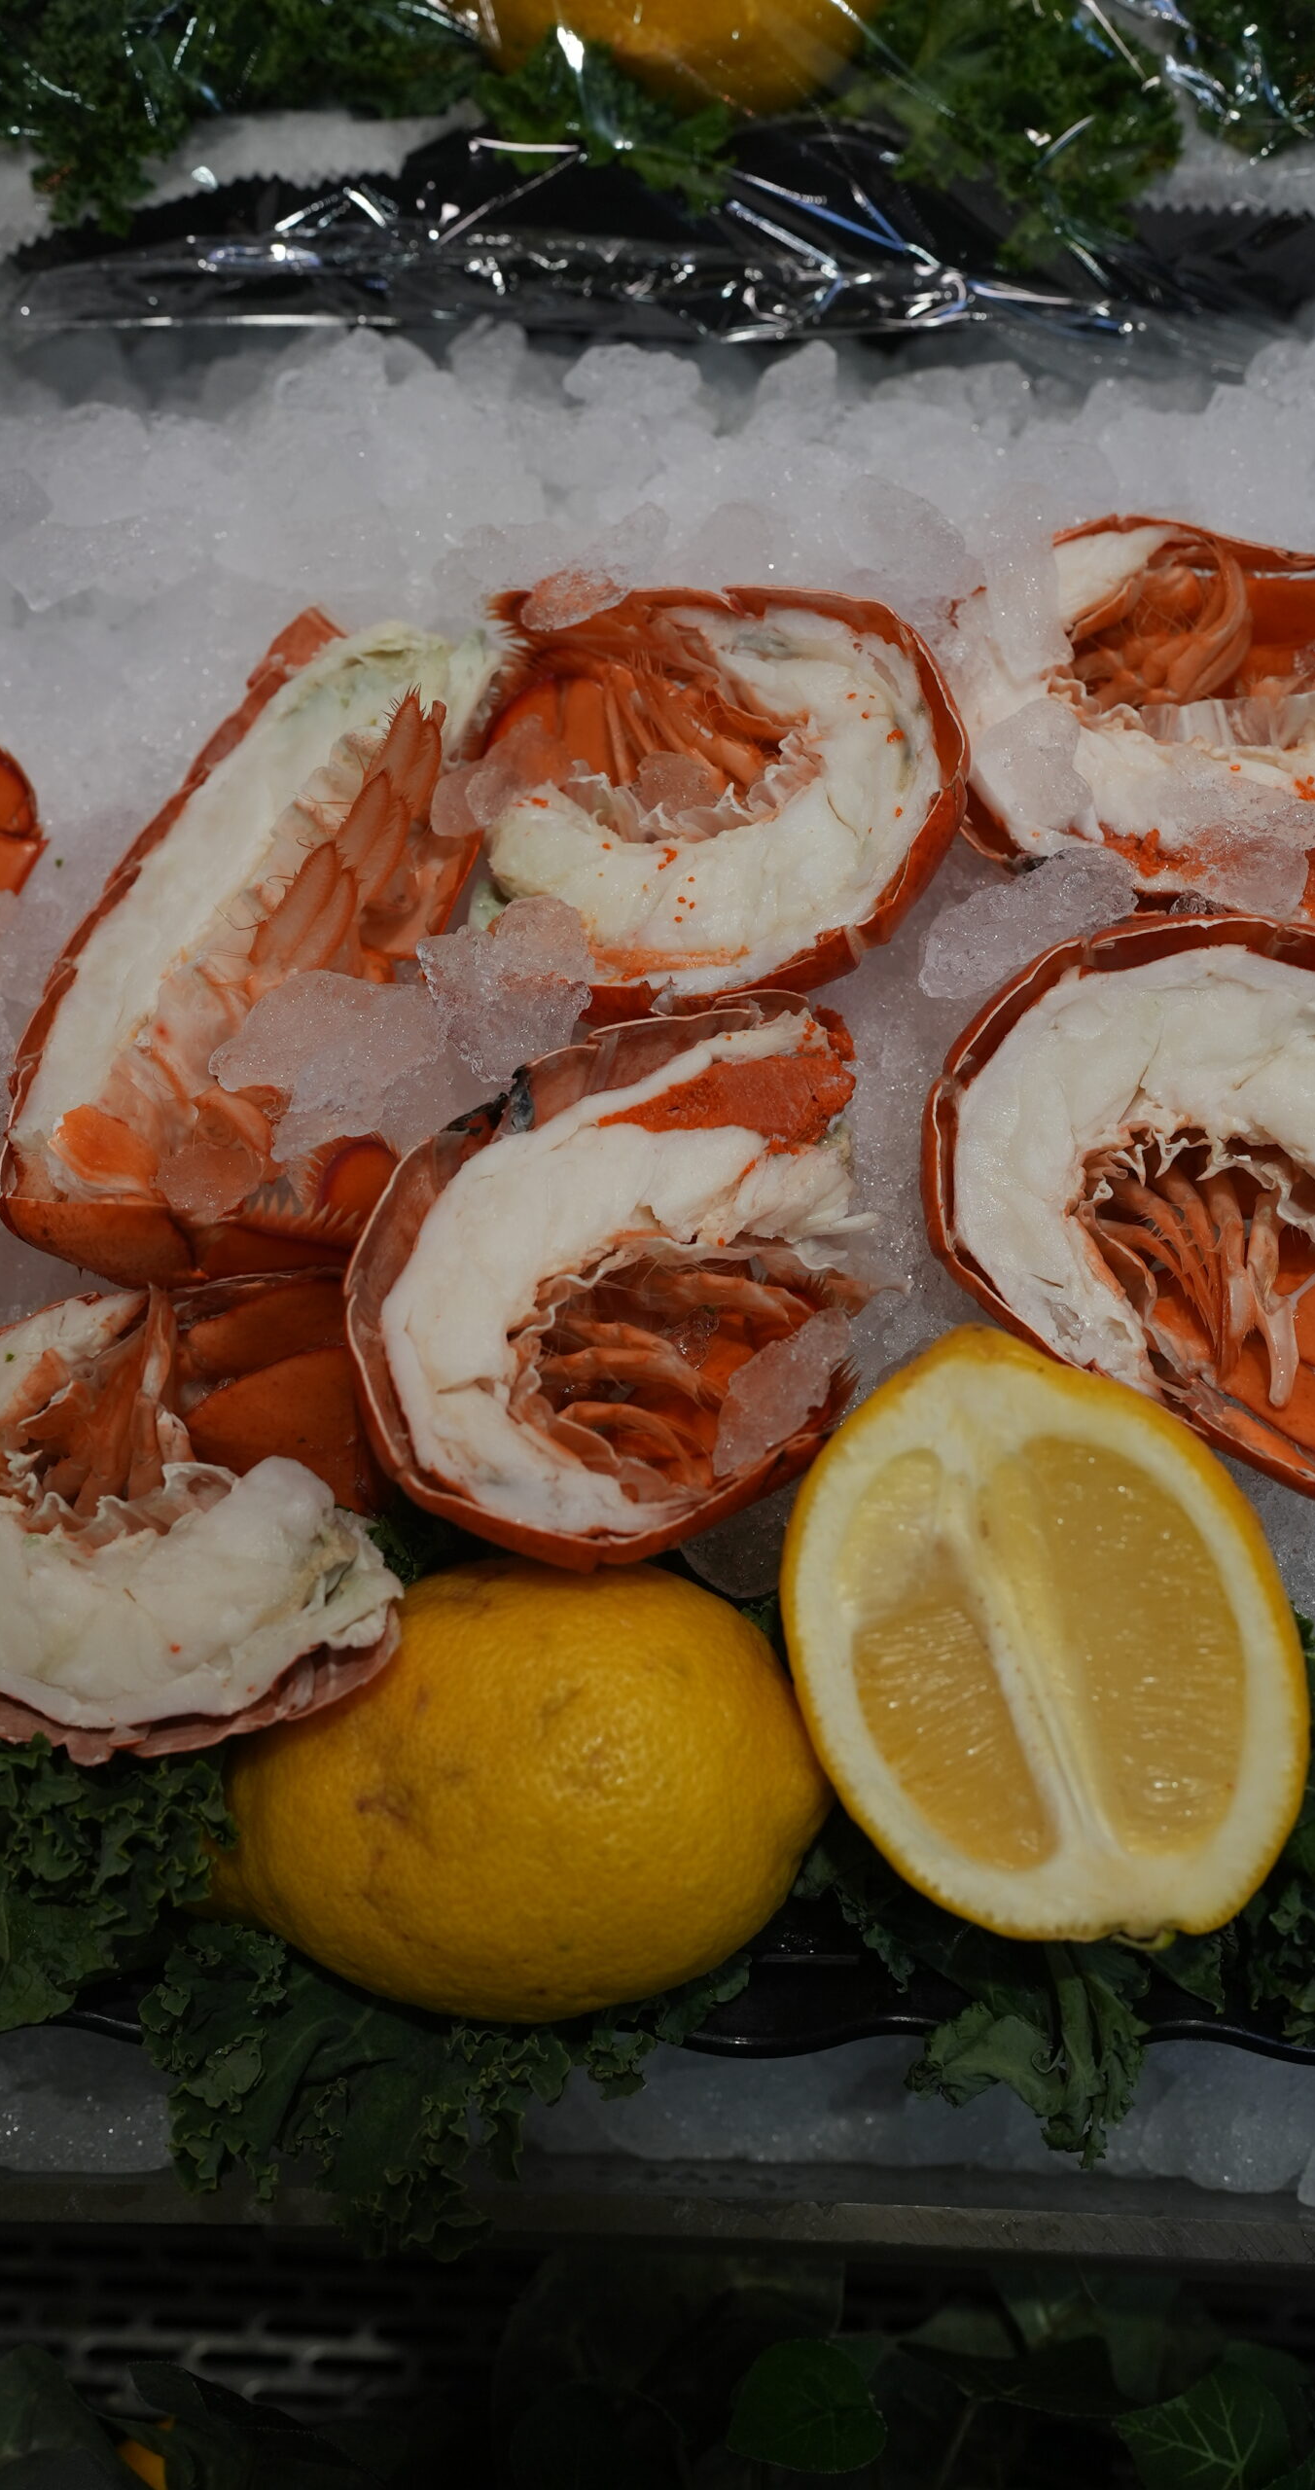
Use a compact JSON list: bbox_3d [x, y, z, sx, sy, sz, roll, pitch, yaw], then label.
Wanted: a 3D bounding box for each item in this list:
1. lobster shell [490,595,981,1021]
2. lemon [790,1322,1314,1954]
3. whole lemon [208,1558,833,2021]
[{"bbox_3d":[0.011,-0.078,0.455,0.091,0.034,0.090,1,64,-1],"label":"lobster shell"},{"bbox_3d":[0.056,0.056,0.344,0.066,0.036,0.085,-19,78,10],"label":"lemon"},{"bbox_3d":[-0.019,0.079,0.350,0.089,0.065,0.065,-9,46,0],"label":"whole lemon"}]

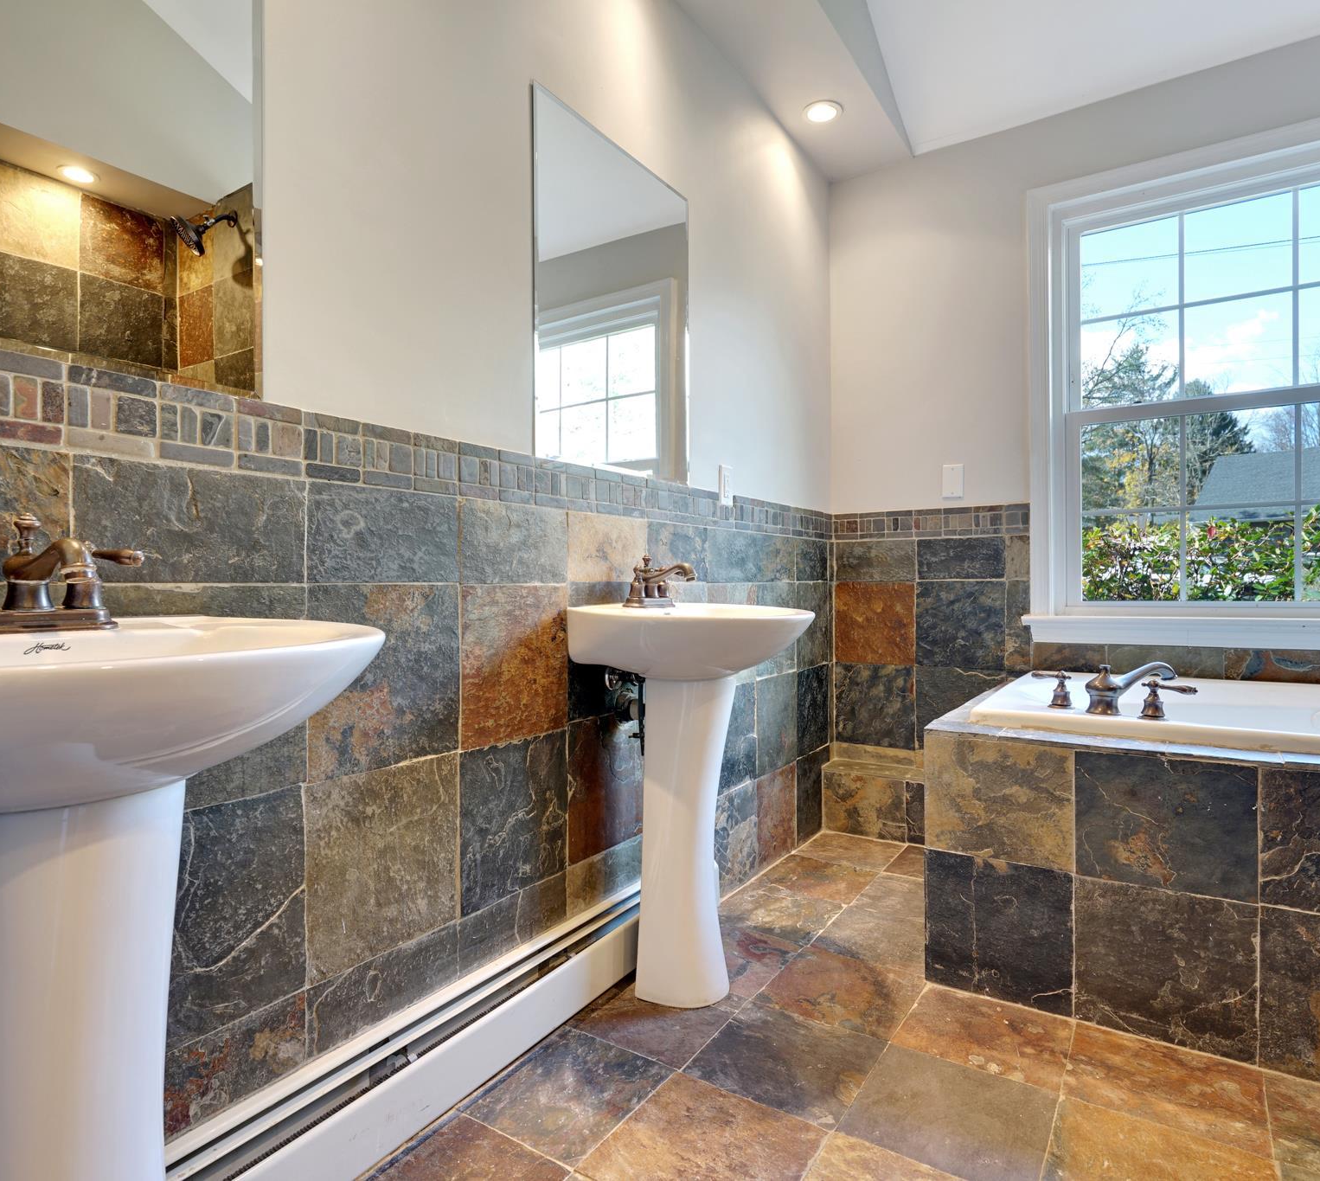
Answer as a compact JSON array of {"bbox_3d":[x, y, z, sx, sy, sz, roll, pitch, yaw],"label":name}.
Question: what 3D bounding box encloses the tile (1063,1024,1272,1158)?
[{"bbox_3d":[0.927,0.910,1.445,0.313,0.012,0.294,0,1,33],"label":"tile"}]

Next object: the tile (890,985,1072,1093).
[{"bbox_3d":[0.664,0.909,1.609,0.299,0.012,0.282,0,1,33],"label":"tile"}]

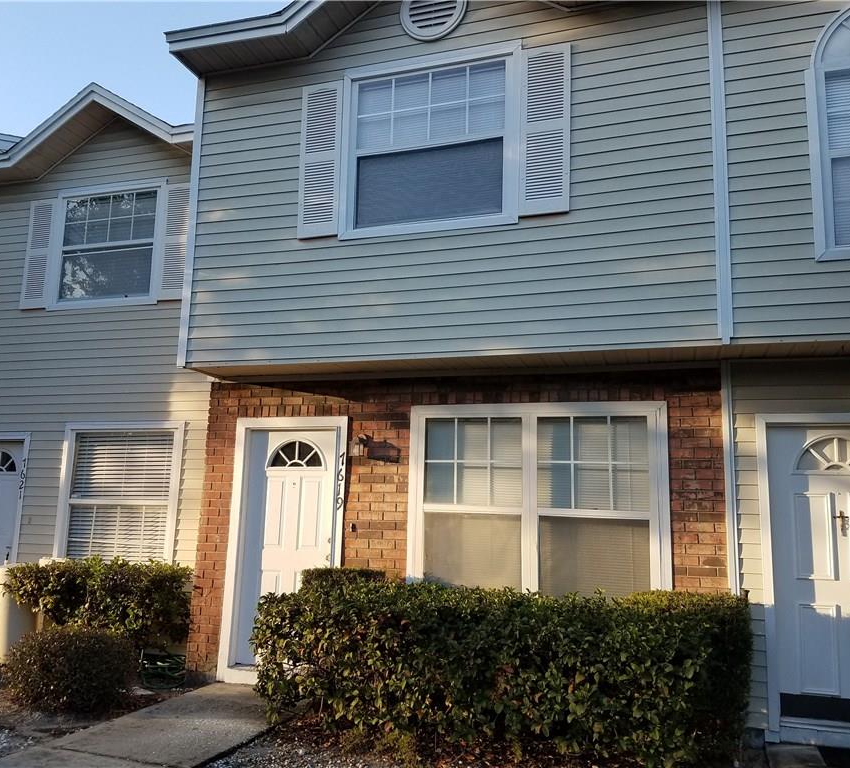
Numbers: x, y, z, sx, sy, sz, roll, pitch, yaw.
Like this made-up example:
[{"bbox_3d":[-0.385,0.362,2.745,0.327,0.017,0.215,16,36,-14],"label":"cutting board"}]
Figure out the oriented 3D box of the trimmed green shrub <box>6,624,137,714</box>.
[{"bbox_3d":[-2.852,2.225,6.162,0.920,0.580,0.920,-2,-10,18],"label":"trimmed green shrub"}]

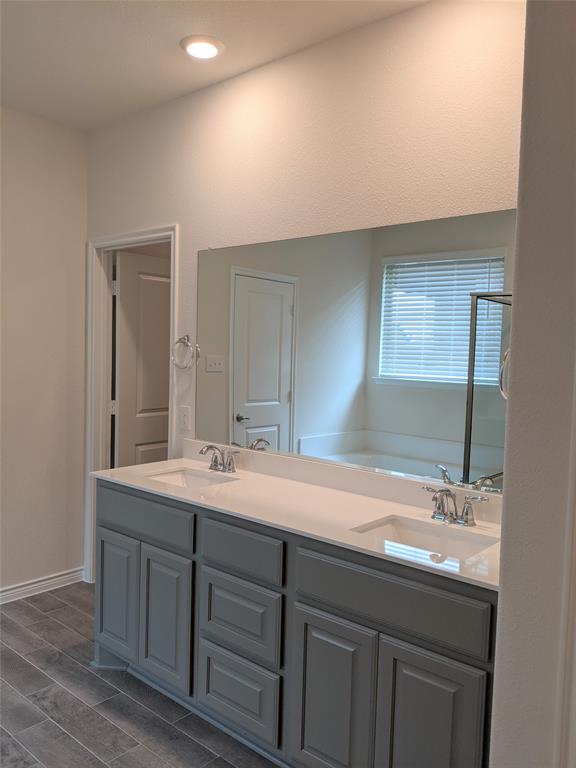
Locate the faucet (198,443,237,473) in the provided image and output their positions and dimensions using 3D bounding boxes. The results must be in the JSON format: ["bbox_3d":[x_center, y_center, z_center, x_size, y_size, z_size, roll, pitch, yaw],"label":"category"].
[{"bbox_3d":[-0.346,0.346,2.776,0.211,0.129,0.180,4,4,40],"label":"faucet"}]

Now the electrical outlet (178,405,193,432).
[{"bbox_3d":[-0.537,0.183,3.111,0.090,0.132,0.012,4,4,40],"label":"electrical outlet"}]

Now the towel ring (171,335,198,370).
[{"bbox_3d":[-0.537,-0.163,3.068,0.166,0.175,0.060,4,4,40],"label":"towel ring"}]

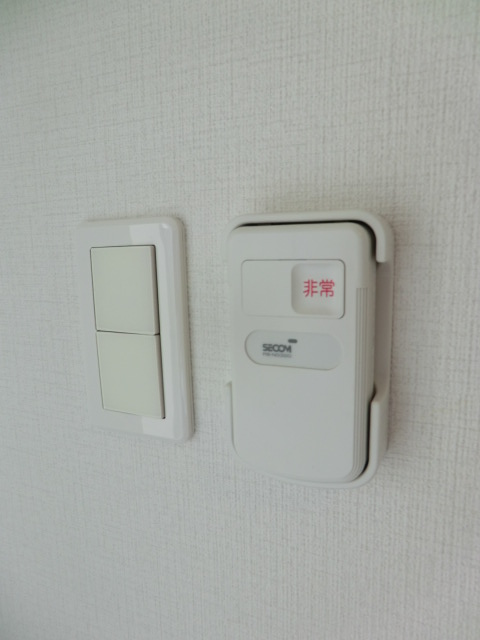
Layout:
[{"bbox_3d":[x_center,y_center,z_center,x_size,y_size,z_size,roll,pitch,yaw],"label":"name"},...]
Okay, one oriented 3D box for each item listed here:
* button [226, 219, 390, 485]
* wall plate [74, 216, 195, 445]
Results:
[{"bbox_3d":[0.027,0.013,0.193,0.070,0.115,0.026,2,10,23],"label":"button"},{"bbox_3d":[-0.060,0.007,0.238,0.070,0.120,0.010,2,10,23],"label":"wall plate"}]

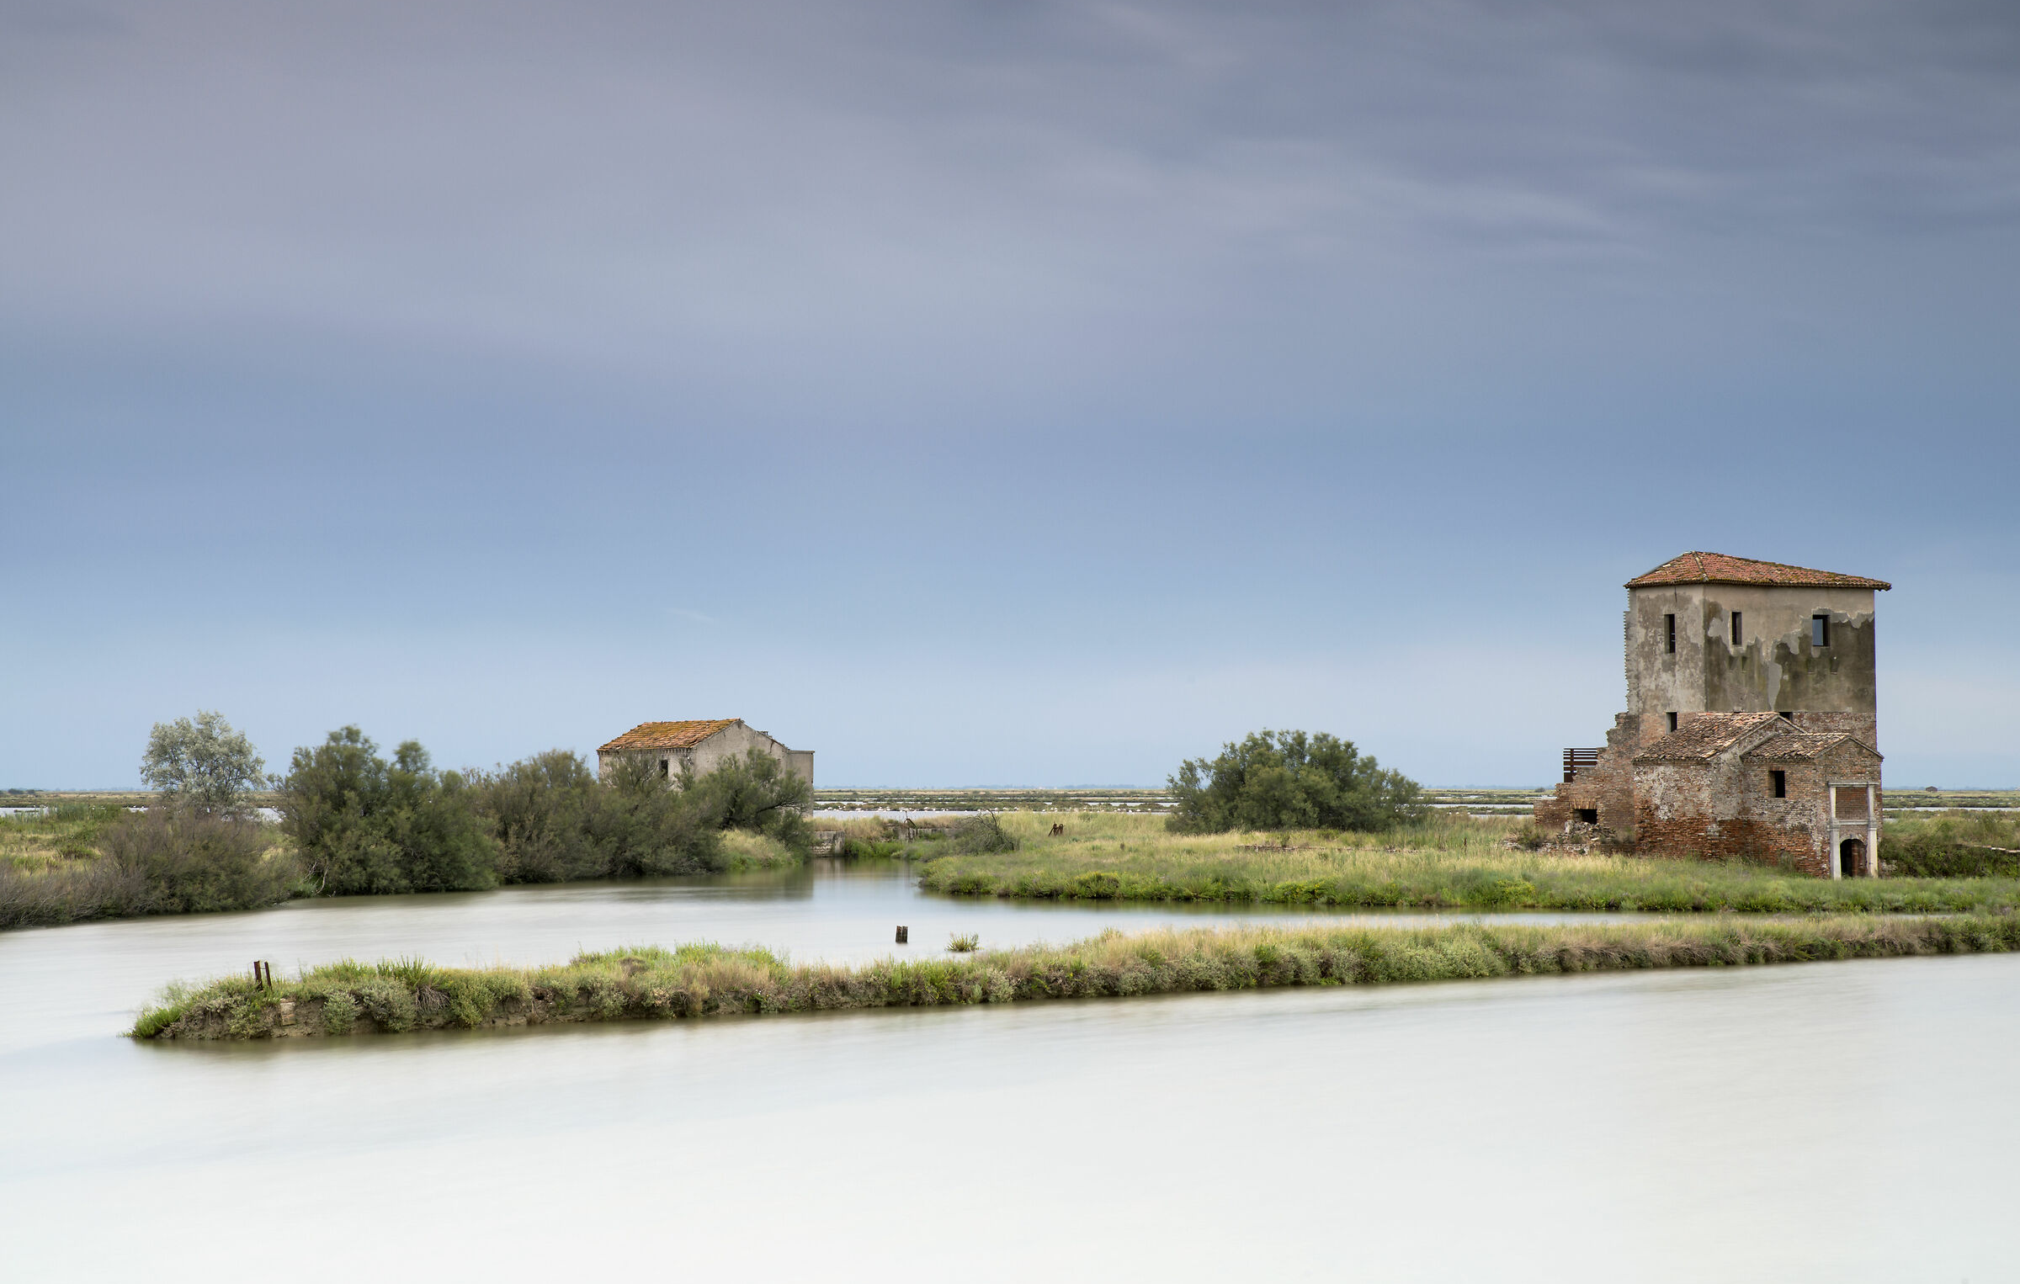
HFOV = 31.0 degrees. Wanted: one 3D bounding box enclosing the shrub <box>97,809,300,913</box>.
[{"bbox_3d":[-27.590,7.373,123.805,6.660,3.430,4.800,0,-2,0],"label":"shrub"}]

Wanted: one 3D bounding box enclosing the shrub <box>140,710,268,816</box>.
[{"bbox_3d":[-34.920,6.097,157.884,5.370,6.250,5.000,0,-2,0],"label":"shrub"}]

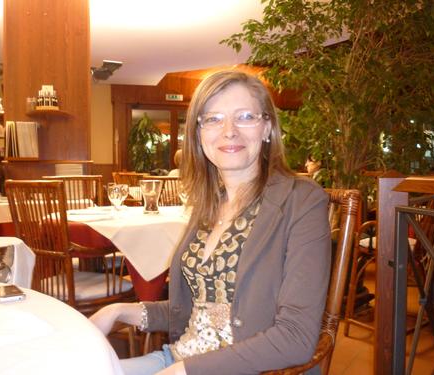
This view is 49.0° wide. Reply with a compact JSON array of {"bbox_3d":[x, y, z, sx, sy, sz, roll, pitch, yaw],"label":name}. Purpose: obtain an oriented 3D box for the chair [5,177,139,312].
[{"bbox_3d":[-0.702,0.441,2.364,0.500,0.965,0.500,3,4,40],"label":"chair"}]

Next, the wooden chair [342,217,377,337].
[{"bbox_3d":[1.068,0.462,2.865,0.470,0.890,0.490,-2,3,-37],"label":"wooden chair"}]

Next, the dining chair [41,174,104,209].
[{"bbox_3d":[-0.912,0.401,3.283,0.510,0.955,0.510,-2,3,-35],"label":"dining chair"}]

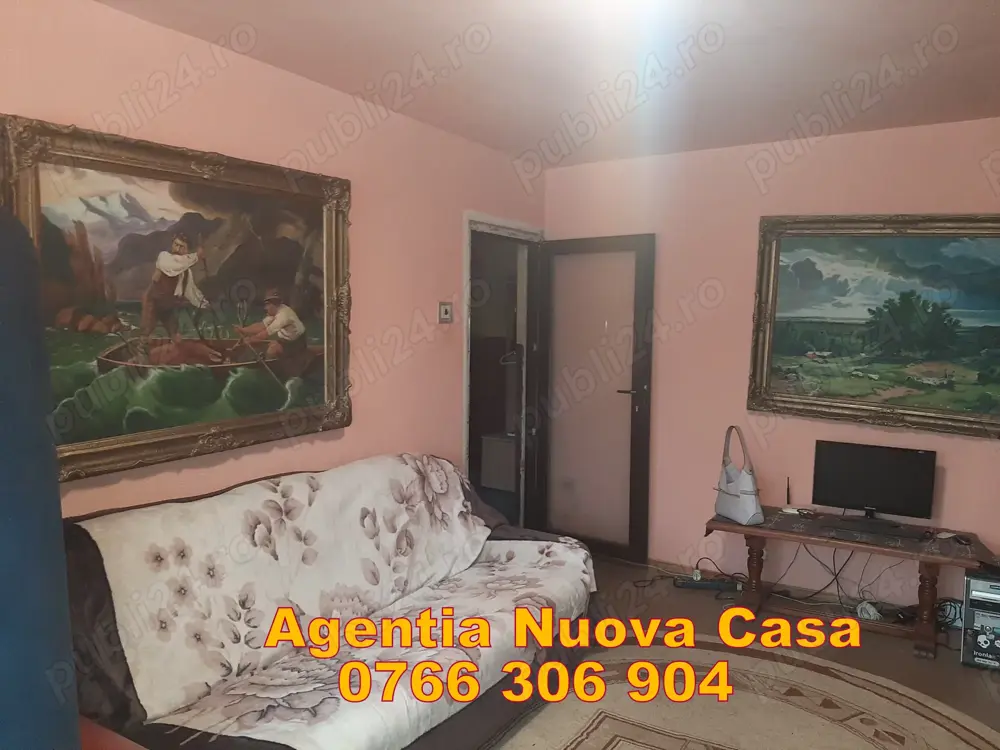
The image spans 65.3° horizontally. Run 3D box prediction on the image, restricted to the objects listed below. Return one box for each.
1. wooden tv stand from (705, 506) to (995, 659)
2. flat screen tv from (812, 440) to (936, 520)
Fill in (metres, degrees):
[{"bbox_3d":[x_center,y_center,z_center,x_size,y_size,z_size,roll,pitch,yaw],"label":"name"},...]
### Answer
[{"bbox_3d":[1.729,1.027,3.953,1.220,0.500,0.585,3,4,32],"label":"wooden tv stand"},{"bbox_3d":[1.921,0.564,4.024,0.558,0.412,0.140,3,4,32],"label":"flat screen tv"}]

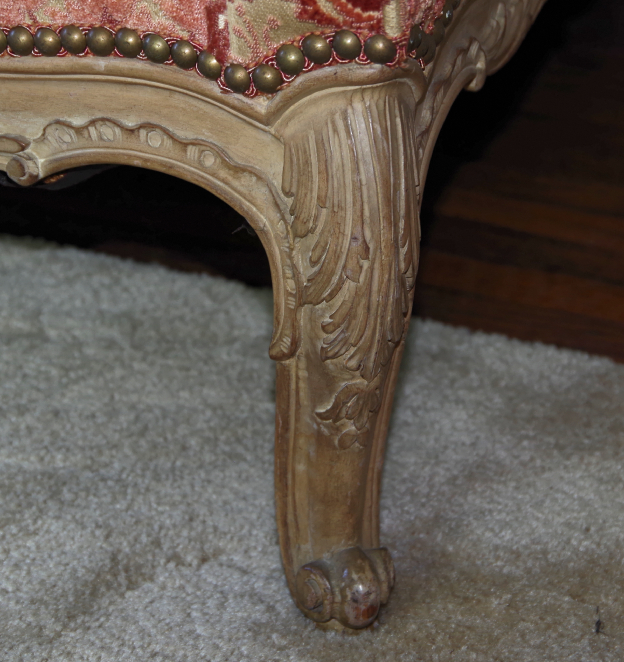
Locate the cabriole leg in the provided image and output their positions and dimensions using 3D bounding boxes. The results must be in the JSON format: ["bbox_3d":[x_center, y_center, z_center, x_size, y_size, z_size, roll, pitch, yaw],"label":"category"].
[{"bbox_3d":[0.012,0.007,0.940,0.058,0.252,0.066,-10,28,-20],"label":"cabriole leg"}]

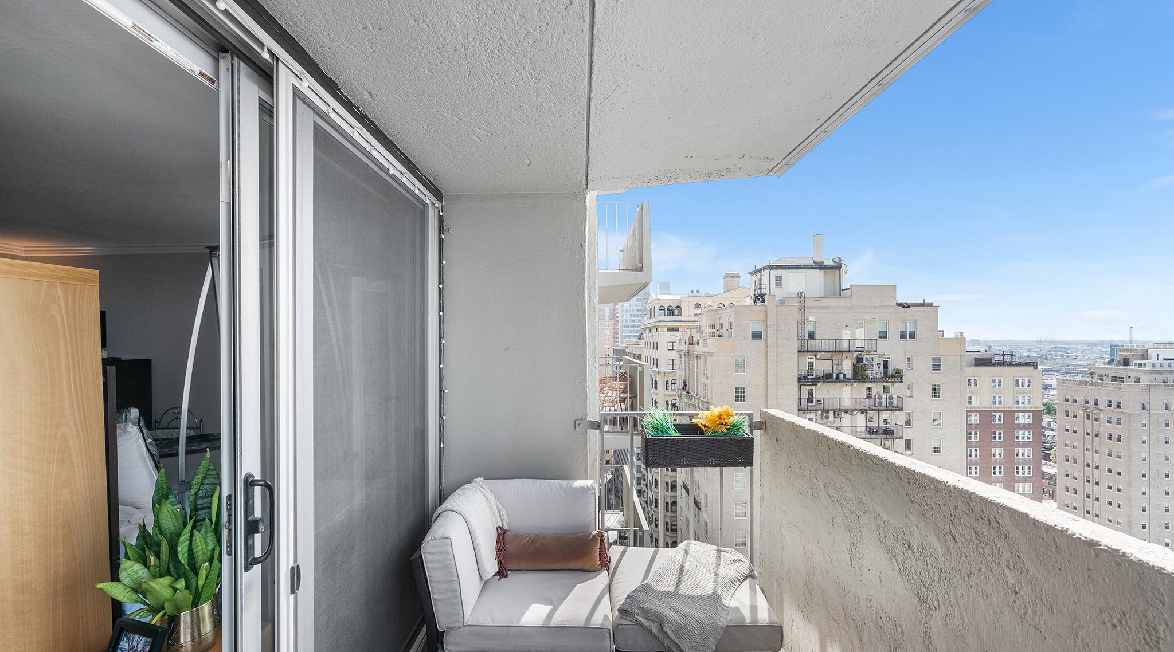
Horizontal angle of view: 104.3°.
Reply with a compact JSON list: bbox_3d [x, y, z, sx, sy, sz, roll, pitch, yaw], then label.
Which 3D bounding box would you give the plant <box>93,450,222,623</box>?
[{"bbox_3d":[-1.275,0.650,1.405,0.320,0.530,0.340,-1,-2,45],"label":"plant"}]

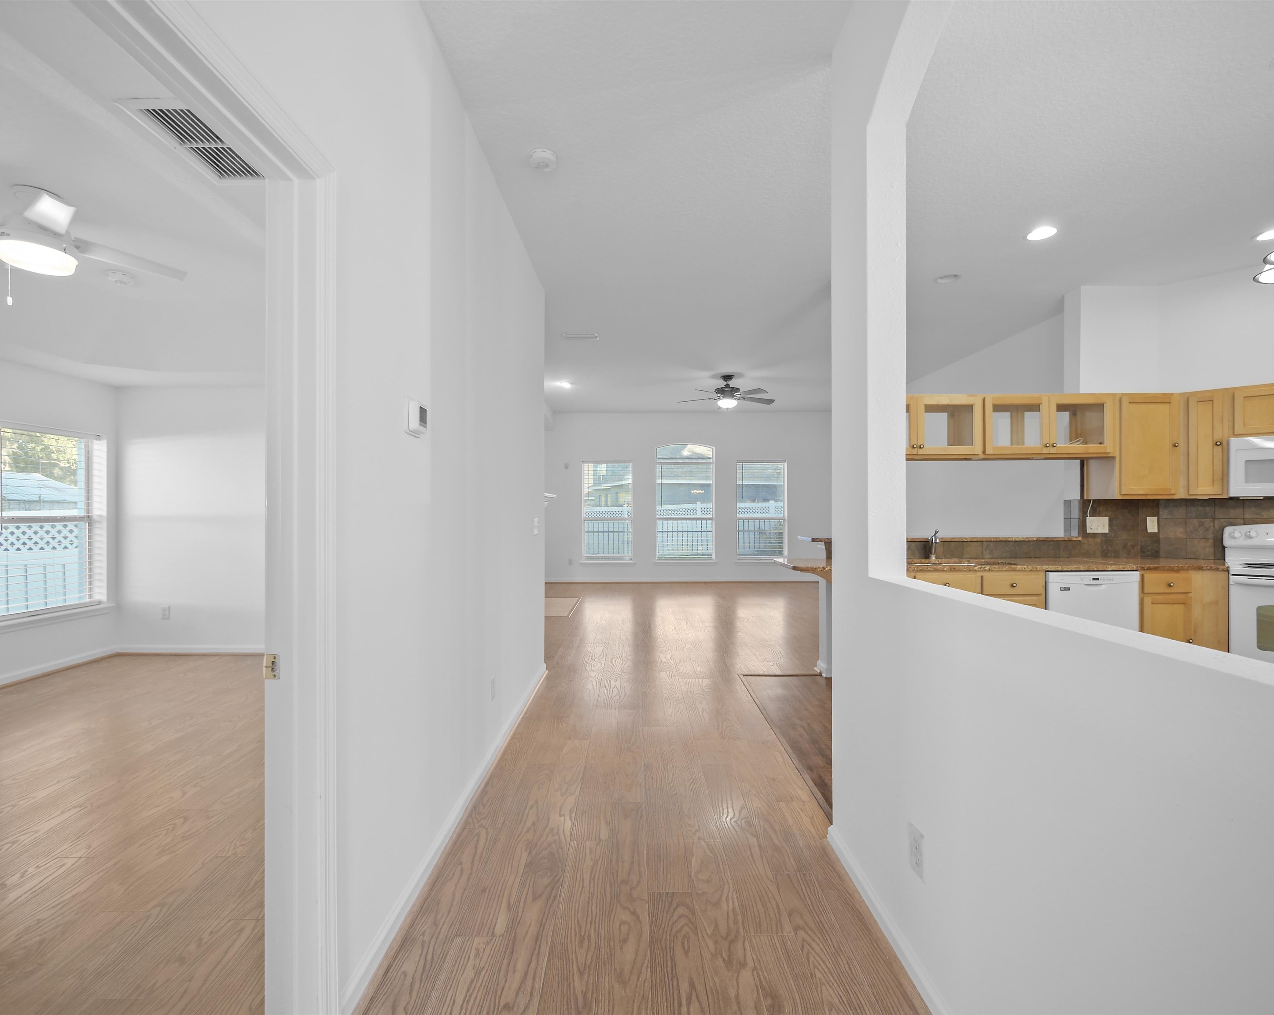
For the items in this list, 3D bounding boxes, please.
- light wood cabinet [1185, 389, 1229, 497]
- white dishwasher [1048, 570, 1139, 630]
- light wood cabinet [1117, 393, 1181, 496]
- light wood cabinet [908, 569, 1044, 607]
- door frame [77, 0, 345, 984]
[{"bbox_3d":[4.059,-0.453,3.920,0.230,0.762,0.320,-1,-1,45],"label":"light wood cabinet"},{"bbox_3d":[3.037,0.865,3.930,0.605,0.870,0.610,0,0,0],"label":"white dishwasher"},{"bbox_3d":[3.694,-0.441,4.090,0.455,0.761,0.325,0,0,0],"label":"light wood cabinet"},{"bbox_3d":[2.236,0.864,3.878,0.910,0.876,0.620,0,0,0],"label":"light wood cabinet"},{"bbox_3d":[-0.797,0.223,0.863,0.150,2.110,0.960,0,0,0],"label":"door frame"}]

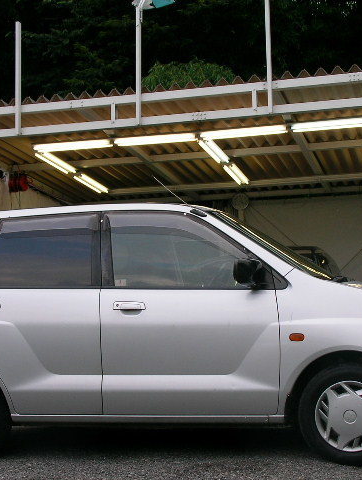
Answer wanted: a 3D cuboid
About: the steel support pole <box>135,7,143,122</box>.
[{"bbox_3d":[-0.524,-2.194,10.879,0.060,1.516,0.060,-3,-7,15],"label":"steel support pole"}]

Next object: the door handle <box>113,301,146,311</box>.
[{"bbox_3d":[-0.309,0.400,5.267,0.185,0.056,0.045,-3,-7,15],"label":"door handle"}]

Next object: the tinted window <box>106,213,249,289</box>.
[{"bbox_3d":[-0.011,0.055,5.305,0.929,0.536,0.050,-3,-20,15],"label":"tinted window"}]

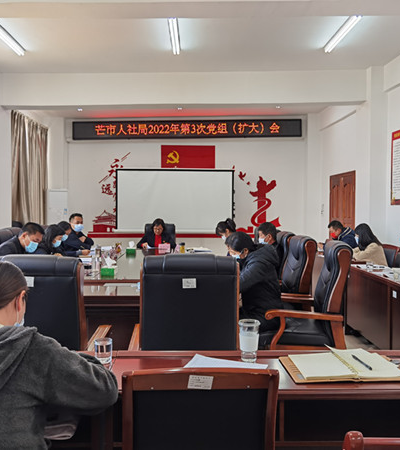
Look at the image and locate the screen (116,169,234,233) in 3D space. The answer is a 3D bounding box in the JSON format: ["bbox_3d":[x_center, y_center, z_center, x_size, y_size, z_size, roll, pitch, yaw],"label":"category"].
[{"bbox_3d":[-0.577,-0.562,10.877,2.760,1.500,0.080,0,2,-1],"label":"screen"}]

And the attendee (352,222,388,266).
[{"bbox_3d":[2.079,0.602,5.851,0.700,1.200,0.480,0,2,-1],"label":"attendee"}]

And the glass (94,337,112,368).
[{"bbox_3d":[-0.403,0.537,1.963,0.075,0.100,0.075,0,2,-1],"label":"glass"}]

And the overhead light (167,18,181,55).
[{"bbox_3d":[-0.290,-2.220,5.480,0.125,0.090,1.220,0,2,-1],"label":"overhead light"}]

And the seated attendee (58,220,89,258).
[{"bbox_3d":[-1.736,0.585,6.021,0.720,1.220,0.500,0,2,2],"label":"seated attendee"}]

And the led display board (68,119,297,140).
[{"bbox_3d":[-0.285,-2.180,10.550,5.150,0.420,0.110,0,2,-1],"label":"led display board"}]

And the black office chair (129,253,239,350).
[{"bbox_3d":[-0.060,0.718,2.730,0.630,1.150,0.700,0,2,-1],"label":"black office chair"}]

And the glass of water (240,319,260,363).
[{"bbox_3d":[0.201,0.471,1.900,0.087,0.157,0.087,0,2,-1],"label":"glass of water"}]

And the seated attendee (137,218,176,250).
[{"bbox_3d":[-0.650,0.518,7.050,0.580,1.180,0.700,0,2,-1],"label":"seated attendee"}]

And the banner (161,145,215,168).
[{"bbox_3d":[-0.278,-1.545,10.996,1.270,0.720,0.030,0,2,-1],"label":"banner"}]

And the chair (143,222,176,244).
[{"bbox_3d":[-0.610,0.535,7.350,0.600,1.120,0.680,0,2,-1],"label":"chair"}]

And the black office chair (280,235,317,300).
[{"bbox_3d":[0.640,0.657,4.280,0.710,1.140,0.610,0,2,-3],"label":"black office chair"}]

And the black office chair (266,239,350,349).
[{"bbox_3d":[0.793,0.702,3.716,0.680,1.160,0.650,0,2,5],"label":"black office chair"}]

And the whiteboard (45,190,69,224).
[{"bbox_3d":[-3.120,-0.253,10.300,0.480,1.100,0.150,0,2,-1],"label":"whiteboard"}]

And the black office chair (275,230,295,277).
[{"bbox_3d":[0.636,0.654,4.992,0.680,1.160,0.650,0,2,2],"label":"black office chair"}]

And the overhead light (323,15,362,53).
[{"bbox_3d":[1.691,-2.311,5.604,0.140,0.090,1.230,0,2,-1],"label":"overhead light"}]

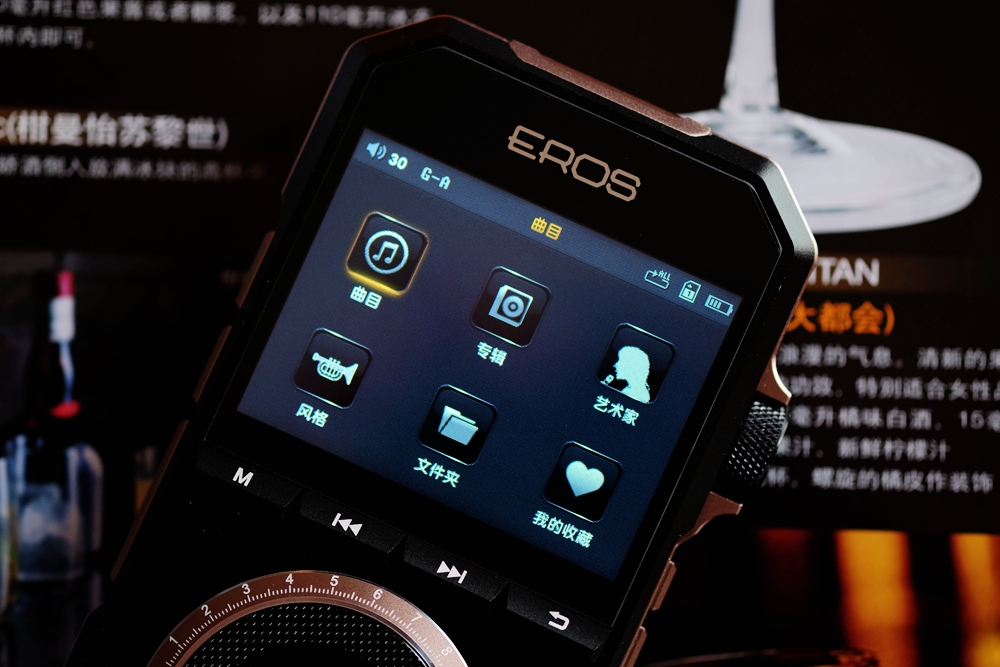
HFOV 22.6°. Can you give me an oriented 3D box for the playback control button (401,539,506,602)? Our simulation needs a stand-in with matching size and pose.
[{"bbox_3d":[-0.005,0.023,0.244,0.011,0.002,0.002,24,86,2],"label":"playback control button"}]

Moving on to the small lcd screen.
[{"bbox_3d":[-0.001,0.002,0.245,0.041,0.002,0.031,24,86,2],"label":"small lcd screen"}]

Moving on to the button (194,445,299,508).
[{"bbox_3d":[-0.025,0.014,0.245,0.011,0.002,0.002,24,86,2],"label":"button"}]

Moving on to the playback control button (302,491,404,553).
[{"bbox_3d":[-0.015,0.018,0.244,0.011,0.002,0.002,24,86,2],"label":"playback control button"}]

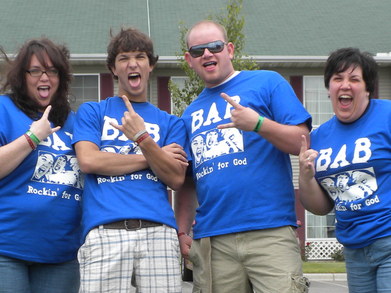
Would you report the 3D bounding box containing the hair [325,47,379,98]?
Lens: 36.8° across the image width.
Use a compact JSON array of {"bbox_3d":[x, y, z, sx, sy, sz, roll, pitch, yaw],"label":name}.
[{"bbox_3d":[0.600,-0.282,2.250,0.200,0.210,0.225,1,-5,25],"label":"hair"}]

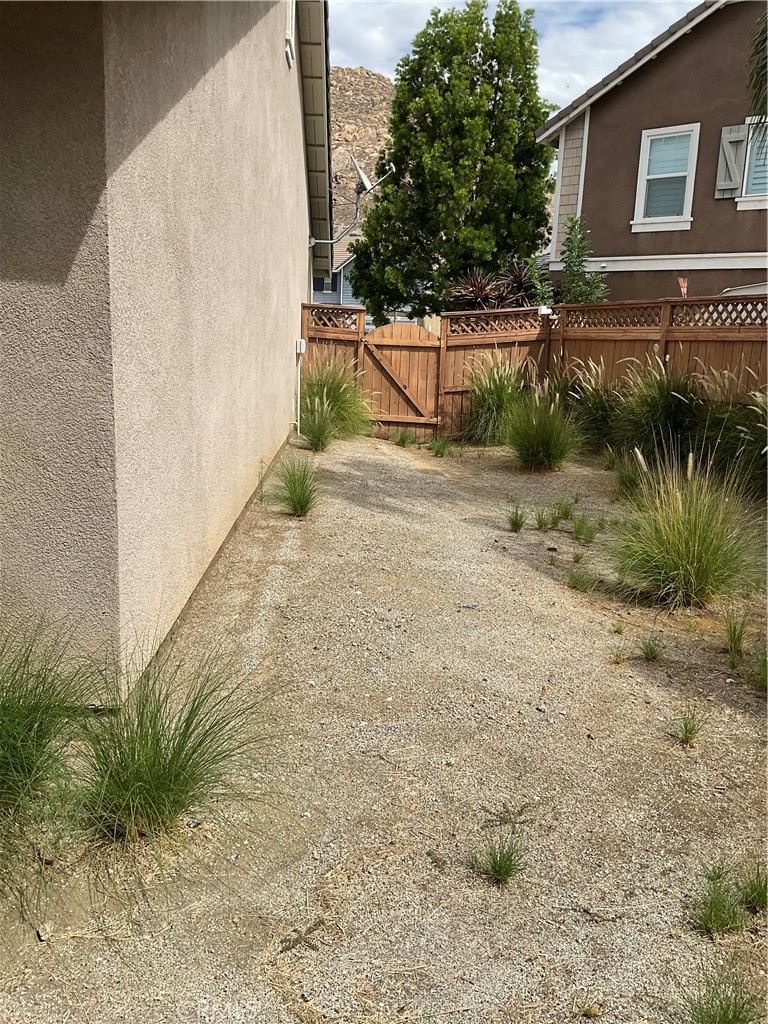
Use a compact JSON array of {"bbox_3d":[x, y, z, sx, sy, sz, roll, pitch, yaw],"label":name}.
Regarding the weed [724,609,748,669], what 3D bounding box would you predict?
[{"bbox_3d":[1.627,0.572,3.981,0.111,0.249,0.103,7,12,23],"label":"weed"}]

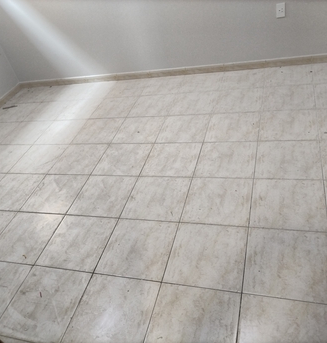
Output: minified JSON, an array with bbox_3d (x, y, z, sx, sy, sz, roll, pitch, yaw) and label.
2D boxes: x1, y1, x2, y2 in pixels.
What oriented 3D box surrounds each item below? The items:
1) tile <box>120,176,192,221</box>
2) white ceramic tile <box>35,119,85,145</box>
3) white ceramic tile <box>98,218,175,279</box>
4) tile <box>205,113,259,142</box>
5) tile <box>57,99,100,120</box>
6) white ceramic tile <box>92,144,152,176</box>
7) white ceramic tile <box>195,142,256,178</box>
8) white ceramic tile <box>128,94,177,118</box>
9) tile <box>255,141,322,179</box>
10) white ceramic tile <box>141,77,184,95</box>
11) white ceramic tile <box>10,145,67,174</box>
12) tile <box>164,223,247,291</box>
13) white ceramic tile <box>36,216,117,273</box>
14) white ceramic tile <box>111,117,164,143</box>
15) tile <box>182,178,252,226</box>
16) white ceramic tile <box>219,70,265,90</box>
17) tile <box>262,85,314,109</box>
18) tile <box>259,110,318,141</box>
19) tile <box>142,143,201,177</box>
[{"bbox_3d":[-0.038,0.183,2.350,0.415,0.010,0.415,1,41,20],"label":"tile"},{"bbox_3d":[-0.997,-0.384,3.365,0.415,0.010,0.415,1,41,20],"label":"white ceramic tile"},{"bbox_3d":[-0.151,0.455,2.056,0.417,0.010,0.417,1,41,20],"label":"white ceramic tile"},{"bbox_3d":[0.548,-0.345,2.681,0.400,0.010,0.400,1,41,20],"label":"tile"},{"bbox_3d":[-0.897,-0.662,3.670,0.417,0.010,0.417,1,41,20],"label":"tile"},{"bbox_3d":[-0.321,-0.098,2.787,0.415,0.010,0.415,1,41,20],"label":"white ceramic tile"},{"bbox_3d":[0.465,-0.090,2.510,0.417,0.010,0.417,1,41,20],"label":"white ceramic tile"},{"bbox_3d":[-0.100,-0.646,3.378,0.415,0.010,0.415,1,41,20],"label":"white ceramic tile"},{"bbox_3d":[0.859,-0.080,2.363,0.415,0.010,0.415,1,41,20],"label":"tile"},{"bbox_3d":[0.003,-0.881,3.515,0.400,0.010,0.400,1,41,20],"label":"white ceramic tile"},{"bbox_3d":[-1.064,-0.105,2.933,0.400,0.010,0.400,1,41,20],"label":"white ceramic tile"},{"bbox_3d":[0.245,0.460,1.914,0.417,0.010,0.417,1,41,20],"label":"tile"},{"bbox_3d":[-0.546,0.449,2.197,0.417,0.010,0.417,1,41,20],"label":"white ceramic tile"},{"bbox_3d":[-0.205,-0.356,2.949,0.400,0.010,0.400,1,41,20],"label":"white ceramic tile"},{"bbox_3d":[0.340,0.179,2.115,0.400,0.010,0.400,1,41,20],"label":"tile"},{"bbox_3d":[0.797,-0.908,3.391,0.415,0.010,0.407,1,41,20],"label":"white ceramic tile"},{"bbox_3d":[1.080,-0.628,2.954,0.415,0.010,0.415,1,41,20],"label":"tile"},{"bbox_3d":[0.925,-0.340,2.547,0.400,0.010,0.400,1,41,20],"label":"tile"},{"bbox_3d":[0.069,-0.095,2.651,0.417,0.010,0.417,1,41,20],"label":"tile"}]

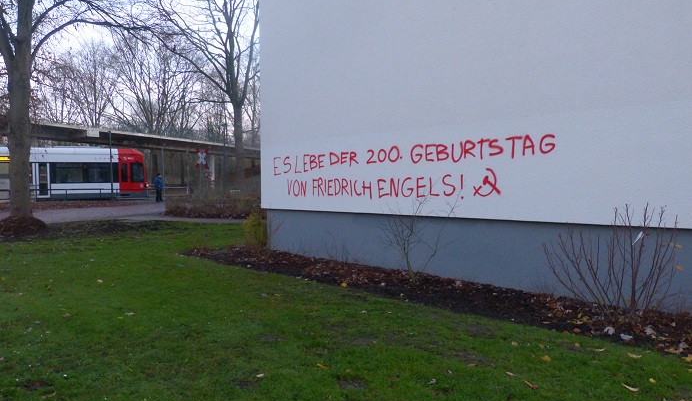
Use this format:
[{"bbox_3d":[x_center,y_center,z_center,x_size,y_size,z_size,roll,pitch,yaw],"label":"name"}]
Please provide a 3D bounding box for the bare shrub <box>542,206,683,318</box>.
[{"bbox_3d":[3.139,0.724,5.832,1.100,1.280,1.450,-2,2,-44],"label":"bare shrub"}]

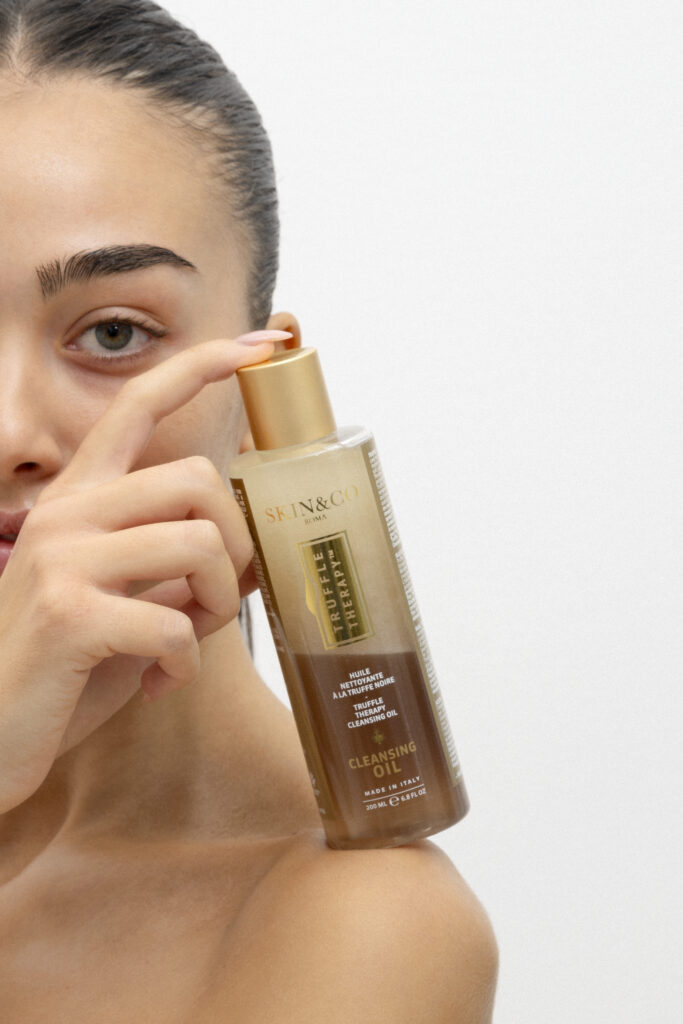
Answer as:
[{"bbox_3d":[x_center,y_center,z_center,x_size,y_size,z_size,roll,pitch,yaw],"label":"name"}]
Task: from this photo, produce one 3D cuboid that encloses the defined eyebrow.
[{"bbox_3d":[-0.071,-0.076,0.762,0.053,0.017,0.010,0,0,-18],"label":"defined eyebrow"}]

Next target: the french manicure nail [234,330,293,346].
[{"bbox_3d":[-0.024,-0.054,0.748,0.018,0.005,0.010,-4,16,-10],"label":"french manicure nail"}]

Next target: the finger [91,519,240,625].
[{"bbox_3d":[-0.054,0.018,0.738,0.046,0.030,0.026,-8,9,-16],"label":"finger"}]

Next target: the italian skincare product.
[{"bbox_3d":[-0.001,0.027,0.767,0.048,0.156,0.046,-15,11,-1],"label":"italian skincare product"}]

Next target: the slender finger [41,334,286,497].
[{"bbox_3d":[-0.054,-0.030,0.738,0.088,0.026,0.018,-34,11,-16],"label":"slender finger"}]

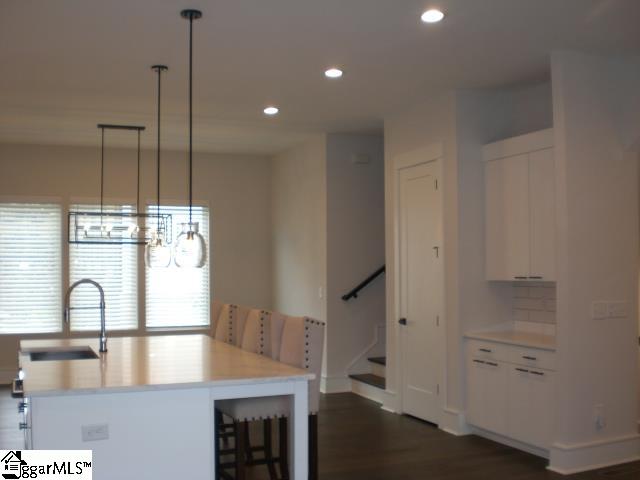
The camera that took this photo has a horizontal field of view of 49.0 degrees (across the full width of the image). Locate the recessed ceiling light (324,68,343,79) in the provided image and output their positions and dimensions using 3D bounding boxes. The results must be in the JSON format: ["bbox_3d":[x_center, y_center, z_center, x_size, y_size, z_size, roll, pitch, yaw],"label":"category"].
[{"bbox_3d":[0.112,-1.340,5.679,0.155,0.025,0.155,1,-3,-23],"label":"recessed ceiling light"}]

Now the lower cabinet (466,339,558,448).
[{"bbox_3d":[1.803,1.270,5.796,0.580,0.840,1.219,1,-2,-24],"label":"lower cabinet"}]

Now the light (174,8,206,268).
[{"bbox_3d":[-0.799,-0.617,4.366,0.195,1.584,0.195,1,-2,-24],"label":"light"}]

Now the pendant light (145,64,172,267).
[{"bbox_3d":[-1.244,-0.574,5.447,0.197,1.551,0.197,1,-3,-23],"label":"pendant light"}]

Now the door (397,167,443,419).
[{"bbox_3d":[0.983,0.504,6.821,0.050,2.476,0.684,1,-2,-24],"label":"door"}]

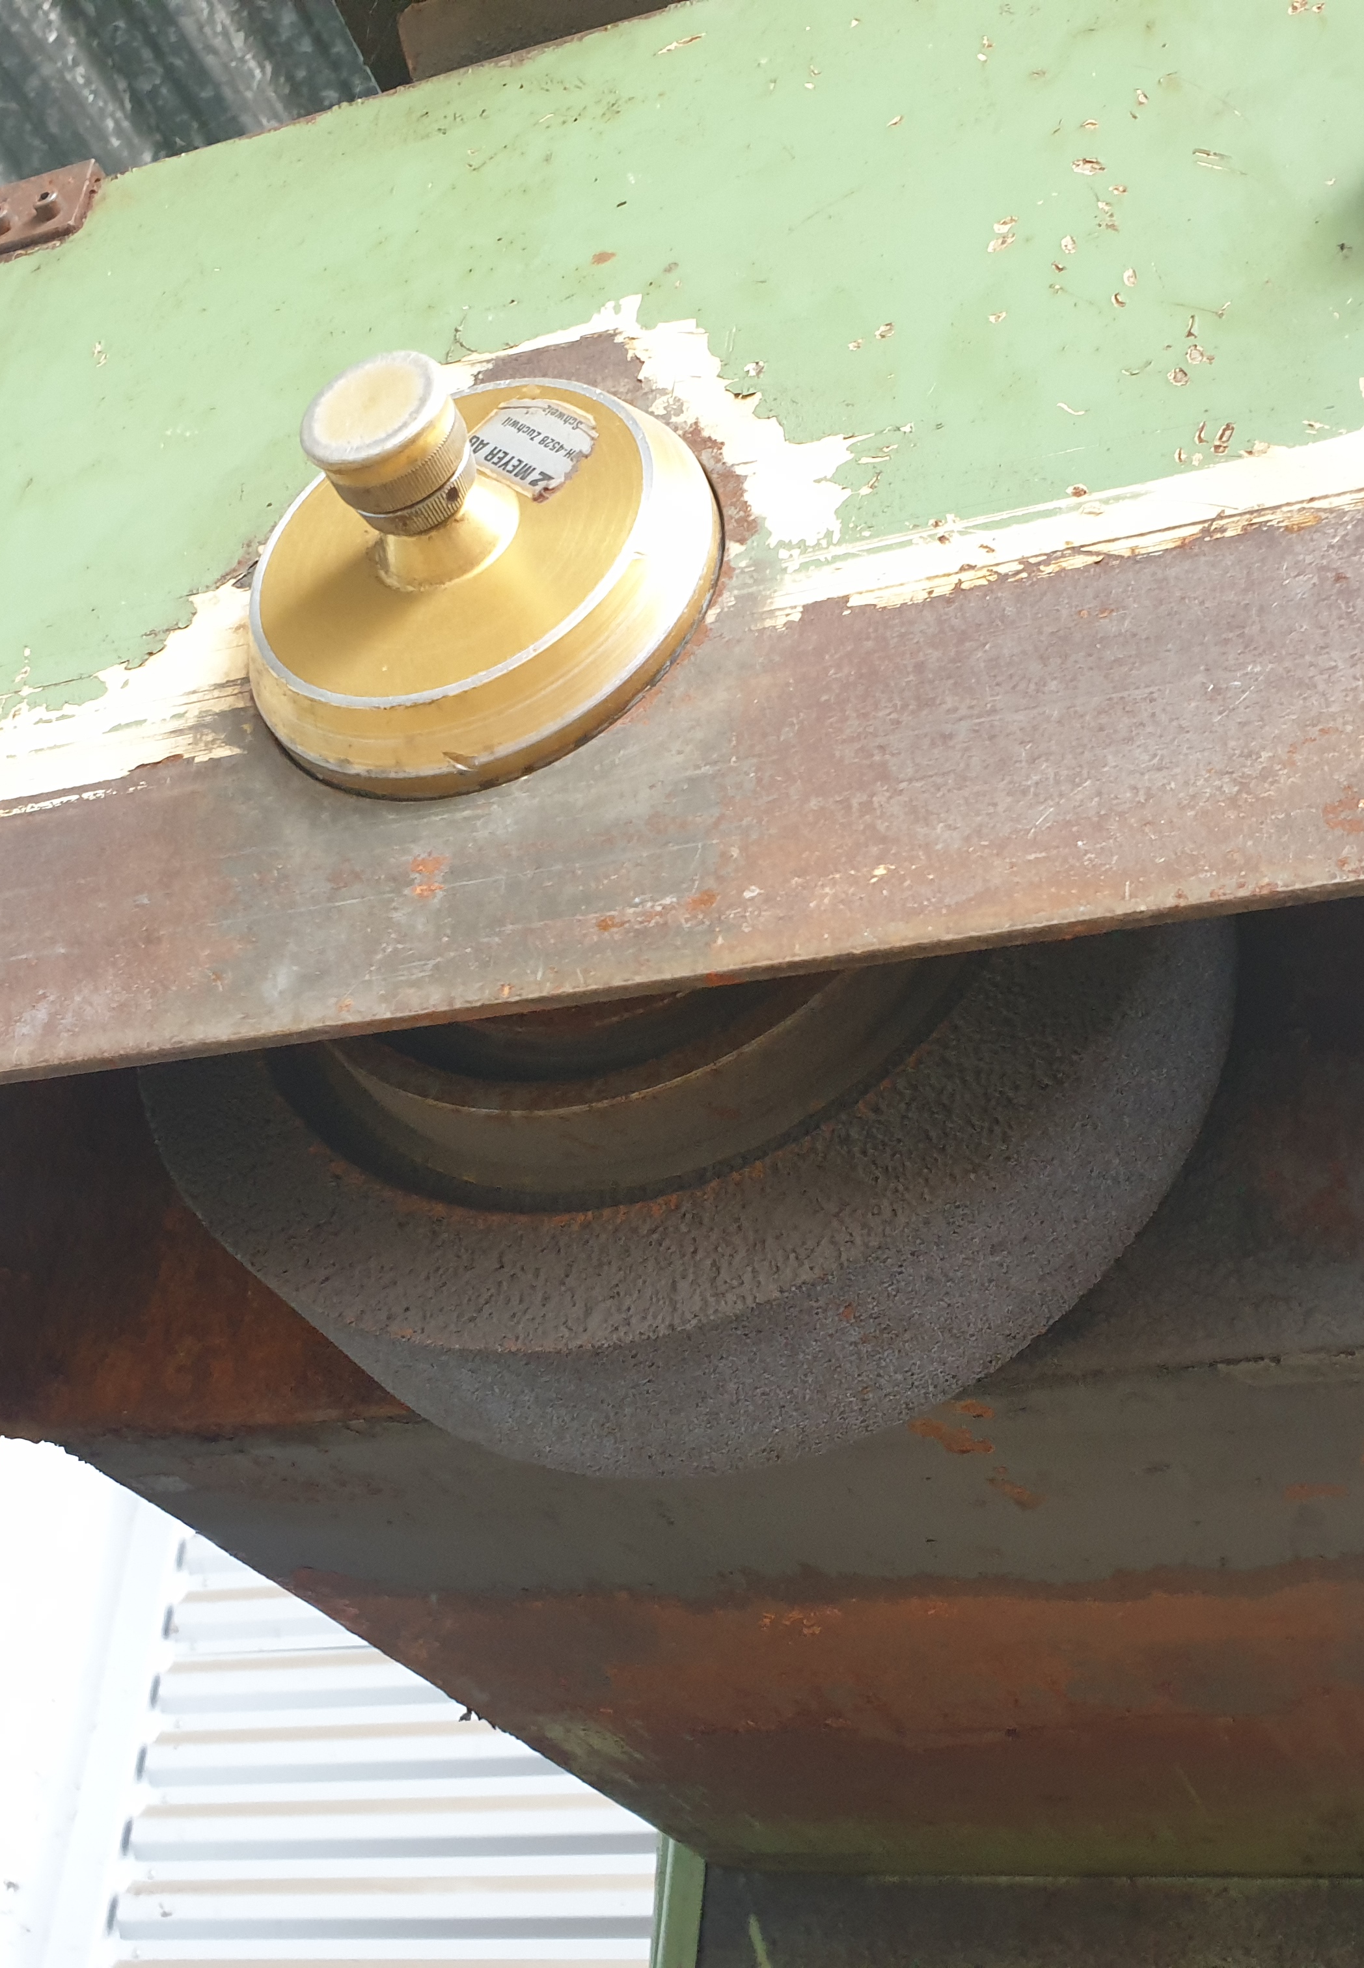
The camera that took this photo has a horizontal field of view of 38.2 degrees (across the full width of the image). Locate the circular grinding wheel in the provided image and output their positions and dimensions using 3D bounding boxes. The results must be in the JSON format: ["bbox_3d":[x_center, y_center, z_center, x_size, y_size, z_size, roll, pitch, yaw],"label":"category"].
[{"bbox_3d":[-0.002,-0.020,0.589,0.315,0.315,0.088,-8,-36,19],"label":"circular grinding wheel"}]

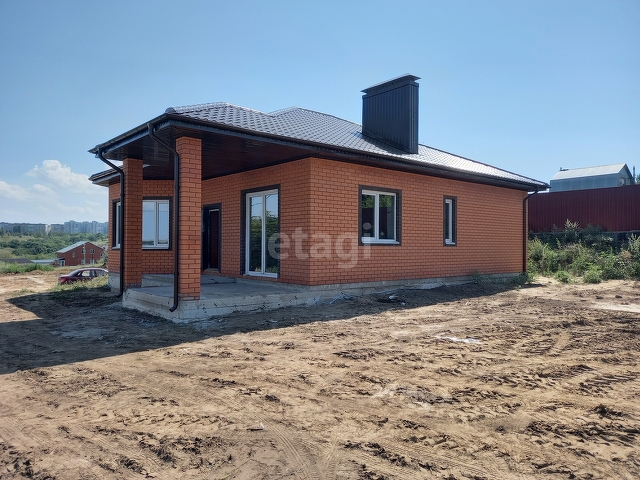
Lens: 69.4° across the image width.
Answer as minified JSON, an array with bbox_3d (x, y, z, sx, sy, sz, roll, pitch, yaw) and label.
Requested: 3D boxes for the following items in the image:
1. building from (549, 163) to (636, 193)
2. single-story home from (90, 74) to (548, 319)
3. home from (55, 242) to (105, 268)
[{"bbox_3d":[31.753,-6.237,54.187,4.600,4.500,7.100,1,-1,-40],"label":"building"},{"bbox_3d":[-0.869,-1.778,18.405,15.920,7.040,12.770,1,0,-40],"label":"single-story home"},{"bbox_3d":[-69.766,4.308,135.305,10.300,7.166,10.500,1,-1,-38],"label":"home"}]

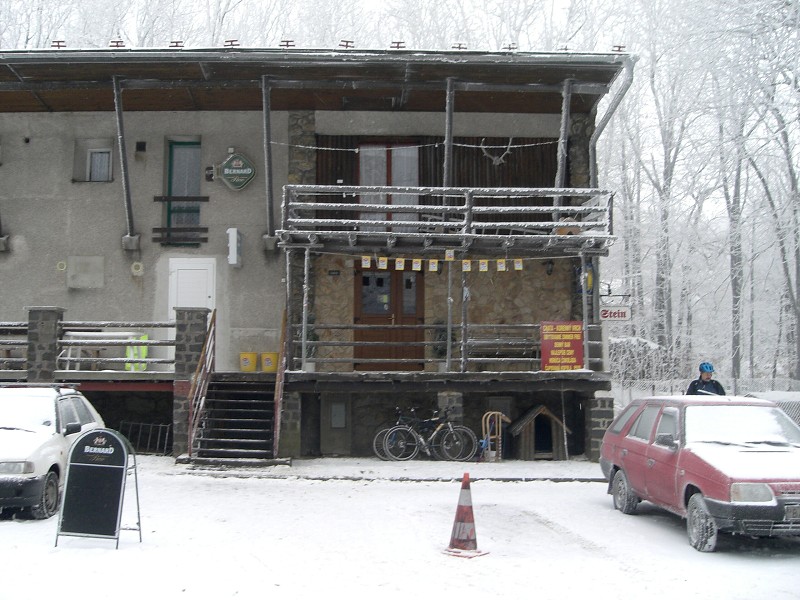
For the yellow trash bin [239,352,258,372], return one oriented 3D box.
[{"bbox_3d":[-2.931,1.210,17.009,0.336,0.379,0.336,0,-5,0],"label":"yellow trash bin"}]

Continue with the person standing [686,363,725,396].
[{"bbox_3d":[4.387,1.824,12.486,0.530,1.872,0.400,-1,-5,7],"label":"person standing"}]

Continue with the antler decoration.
[{"bbox_3d":[2.050,-3.128,18.560,0.687,0.582,0.280,0,-5,-2],"label":"antler decoration"}]

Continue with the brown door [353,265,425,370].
[{"bbox_3d":[-0.207,0.326,17.317,1.394,2.200,0.120,0,-5,0],"label":"brown door"}]

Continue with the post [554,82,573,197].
[{"bbox_3d":[3.337,-2.926,18.090,0.150,3.166,0.150,0,19,-2],"label":"post"}]

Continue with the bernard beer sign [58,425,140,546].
[{"bbox_3d":[-3.025,1.885,8.886,0.660,1.149,0.430,-1,-5,14],"label":"bernard beer sign"}]

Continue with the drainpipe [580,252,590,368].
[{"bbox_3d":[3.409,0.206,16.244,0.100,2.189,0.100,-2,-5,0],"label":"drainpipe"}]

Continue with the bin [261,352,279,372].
[{"bbox_3d":[-2.518,1.210,17.009,0.330,0.379,0.330,0,-5,0],"label":"bin"}]

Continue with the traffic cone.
[{"bbox_3d":[0.622,2.004,8.272,0.340,0.760,0.340,-5,-7,45],"label":"traffic cone"}]

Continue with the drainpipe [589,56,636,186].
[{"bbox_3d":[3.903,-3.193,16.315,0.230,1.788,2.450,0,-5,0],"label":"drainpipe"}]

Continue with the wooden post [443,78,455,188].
[{"bbox_3d":[0.977,-2.906,17.938,0.135,3.151,0.135,0,19,-2],"label":"wooden post"}]

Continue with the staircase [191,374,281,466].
[{"bbox_3d":[-2.920,2.167,16.070,1.547,1.600,1.700,0,-5,-1],"label":"staircase"}]

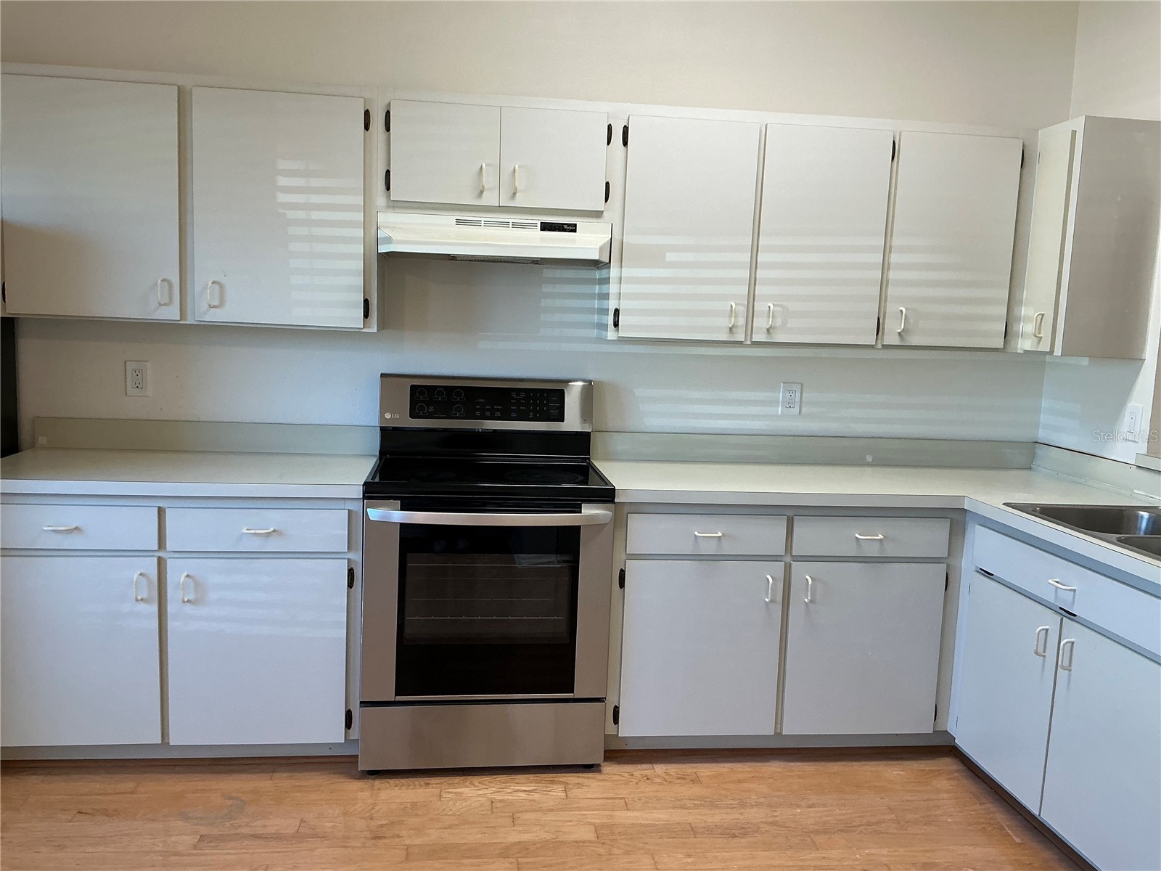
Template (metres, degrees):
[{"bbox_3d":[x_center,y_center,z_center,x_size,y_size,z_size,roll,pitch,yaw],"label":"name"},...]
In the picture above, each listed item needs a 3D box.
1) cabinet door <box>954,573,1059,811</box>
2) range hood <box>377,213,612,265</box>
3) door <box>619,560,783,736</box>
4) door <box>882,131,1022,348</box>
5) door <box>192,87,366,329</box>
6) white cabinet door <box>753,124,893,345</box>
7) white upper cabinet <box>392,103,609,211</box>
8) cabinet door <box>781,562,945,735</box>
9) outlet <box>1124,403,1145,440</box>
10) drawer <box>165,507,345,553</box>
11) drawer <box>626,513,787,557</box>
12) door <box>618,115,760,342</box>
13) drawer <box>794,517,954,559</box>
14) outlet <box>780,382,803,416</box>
[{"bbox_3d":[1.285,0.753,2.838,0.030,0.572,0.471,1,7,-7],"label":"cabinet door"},{"bbox_3d":[-0.283,-0.652,3.154,0.756,0.133,0.450,1,7,-7],"label":"range hood"},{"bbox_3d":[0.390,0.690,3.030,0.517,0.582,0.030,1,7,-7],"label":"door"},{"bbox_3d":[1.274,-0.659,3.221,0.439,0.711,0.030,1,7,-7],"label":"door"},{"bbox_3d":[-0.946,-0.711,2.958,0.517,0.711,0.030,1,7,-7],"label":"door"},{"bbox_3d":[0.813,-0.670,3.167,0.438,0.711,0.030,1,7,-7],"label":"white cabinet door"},{"bbox_3d":[-0.276,-0.914,3.170,0.701,0.333,0.355,1,7,-7],"label":"white upper cabinet"},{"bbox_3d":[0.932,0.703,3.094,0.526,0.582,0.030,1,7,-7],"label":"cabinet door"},{"bbox_3d":[1.859,-0.041,3.164,0.012,0.119,0.074,1,7,-7],"label":"outlet"},{"bbox_3d":[-0.981,0.257,3.002,0.523,0.129,0.450,1,7,-7],"label":"drawer"},{"bbox_3d":[0.376,0.288,3.157,0.511,0.127,0.450,1,7,-7],"label":"drawer"},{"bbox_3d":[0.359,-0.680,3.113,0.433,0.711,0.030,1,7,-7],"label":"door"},{"bbox_3d":[0.912,0.301,3.219,0.523,0.126,0.450,1,7,-7],"label":"drawer"},{"bbox_3d":[0.799,-0.137,3.561,0.074,0.119,0.012,1,7,-7],"label":"outlet"}]

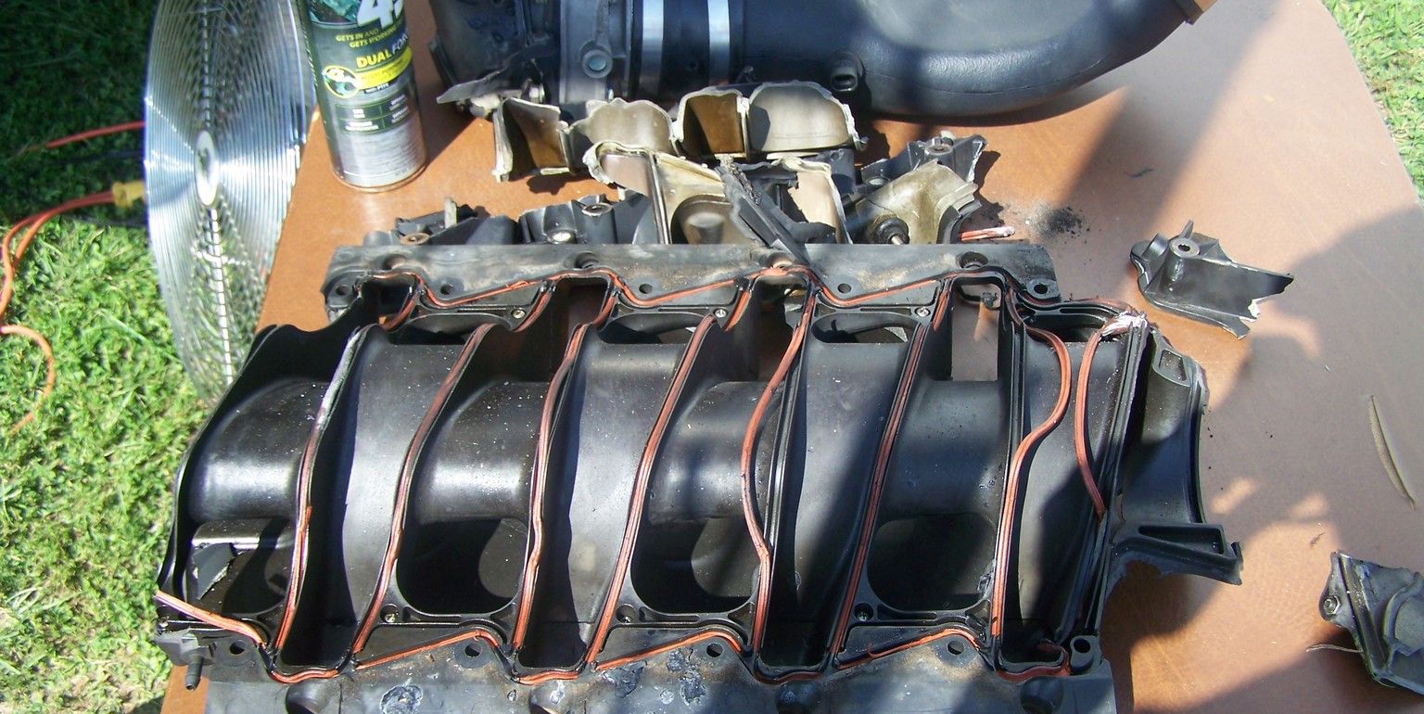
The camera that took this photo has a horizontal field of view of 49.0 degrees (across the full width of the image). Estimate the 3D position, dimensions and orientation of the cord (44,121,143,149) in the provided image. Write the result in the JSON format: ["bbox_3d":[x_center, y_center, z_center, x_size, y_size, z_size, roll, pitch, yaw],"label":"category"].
[{"bbox_3d":[-0.864,-0.312,2.191,0.167,0.012,0.020,-15,50,-14],"label":"cord"}]

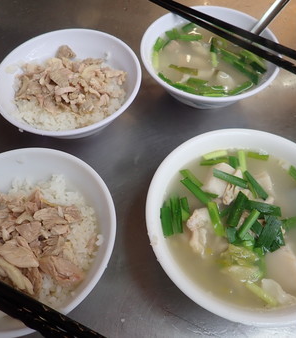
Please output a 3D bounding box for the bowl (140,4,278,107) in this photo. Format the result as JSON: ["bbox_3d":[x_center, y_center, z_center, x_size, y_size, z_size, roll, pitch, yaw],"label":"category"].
[{"bbox_3d":[0.058,-0.098,0.320,0.128,0.052,0.128,0,59,0],"label":"bowl"}]

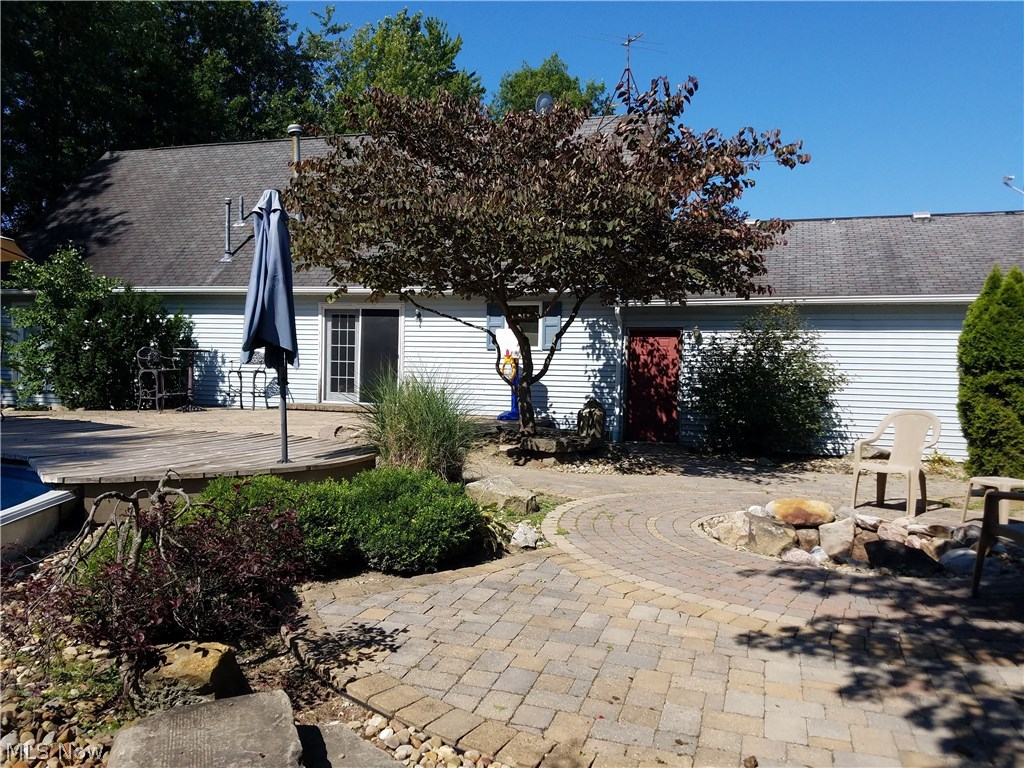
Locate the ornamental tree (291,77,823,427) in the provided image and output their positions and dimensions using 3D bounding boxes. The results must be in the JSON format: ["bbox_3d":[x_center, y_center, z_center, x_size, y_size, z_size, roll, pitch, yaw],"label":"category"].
[{"bbox_3d":[0.485,-1.632,10.500,6.700,4.800,5.600,2,1,17],"label":"ornamental tree"}]

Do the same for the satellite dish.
[{"bbox_3d":[0.803,-6.897,19.000,0.520,0.580,0.350,1,1,-9],"label":"satellite dish"}]

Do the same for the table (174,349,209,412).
[{"bbox_3d":[-6.042,-0.063,14.500,0.700,1.170,0.700,2,1,17],"label":"table"}]

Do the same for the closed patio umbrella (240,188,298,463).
[{"bbox_3d":[-2.248,-0.563,7.220,0.500,2.520,0.480,-3,1,-18],"label":"closed patio umbrella"}]

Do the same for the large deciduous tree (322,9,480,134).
[{"bbox_3d":[-4.681,-7.443,32.000,8.000,16.000,8.000,1,1,0],"label":"large deciduous tree"}]

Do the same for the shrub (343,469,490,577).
[{"bbox_3d":[-0.627,0.831,5.100,0.950,0.580,0.950,1,1,0],"label":"shrub"}]

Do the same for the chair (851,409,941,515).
[{"bbox_3d":[3.550,0.728,7.100,0.600,0.900,0.600,1,1,-41],"label":"chair"}]

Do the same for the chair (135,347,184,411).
[{"bbox_3d":[-6.481,-0.067,14.100,0.580,1.150,0.560,2,1,22],"label":"chair"}]

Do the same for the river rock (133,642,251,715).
[{"bbox_3d":[-1.221,1.093,2.930,0.420,0.180,0.300,1,1,-6],"label":"river rock"}]

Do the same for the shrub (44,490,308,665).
[{"bbox_3d":[-1.602,0.832,3.650,1.220,0.640,1.000,1,1,0],"label":"shrub"}]

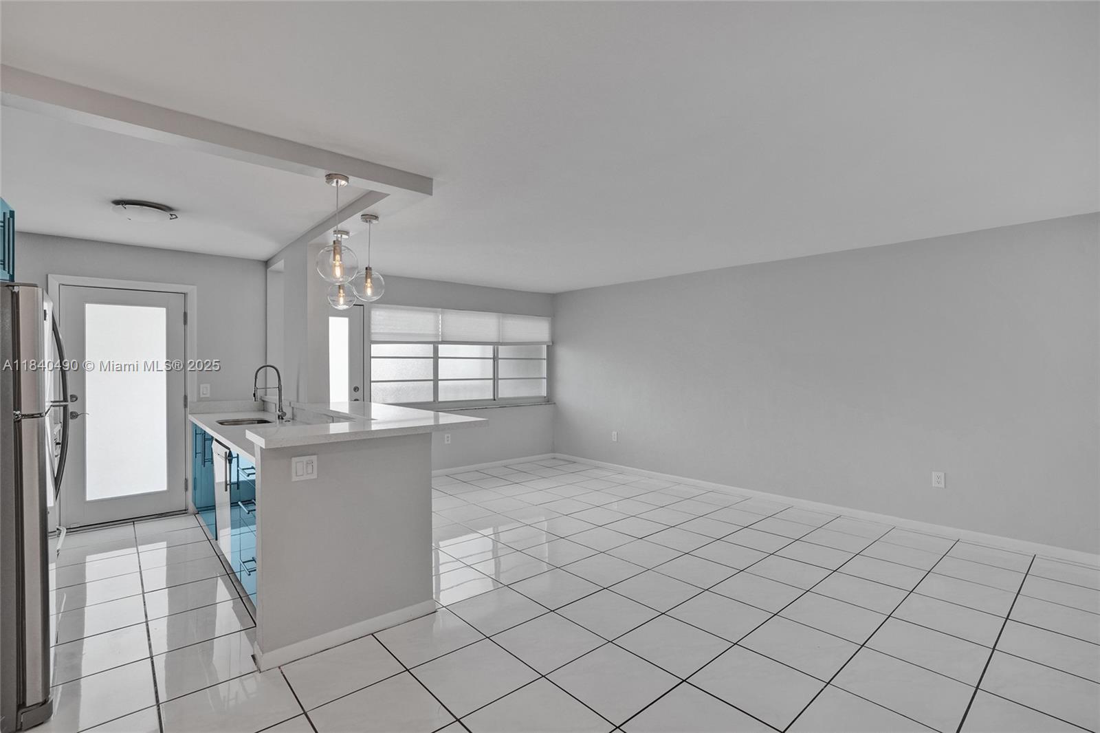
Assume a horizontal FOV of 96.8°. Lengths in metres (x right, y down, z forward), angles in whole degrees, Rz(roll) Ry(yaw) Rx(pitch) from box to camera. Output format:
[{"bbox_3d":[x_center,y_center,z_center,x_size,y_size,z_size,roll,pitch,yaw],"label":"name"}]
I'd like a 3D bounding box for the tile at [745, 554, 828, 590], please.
[{"bbox_3d":[1.604,1.379,3.287,0.430,0.010,0.430,0,0,-41],"label":"tile"}]

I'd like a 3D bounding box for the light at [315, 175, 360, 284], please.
[{"bbox_3d":[-1.085,-0.689,2.493,0.200,0.545,0.200,0,0,-41],"label":"light"}]

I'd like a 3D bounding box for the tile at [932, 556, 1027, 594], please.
[{"bbox_3d":[2.851,1.379,3.250,0.430,0.010,0.430,0,0,-41],"label":"tile"}]

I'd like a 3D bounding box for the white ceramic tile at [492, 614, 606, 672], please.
[{"bbox_3d":[-0.006,1.426,2.540,0.443,0.010,0.443,0,0,-41],"label":"white ceramic tile"}]

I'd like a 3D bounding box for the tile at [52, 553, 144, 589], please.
[{"bbox_3d":[-3.106,1.404,3.354,0.427,0.010,0.427,0,0,-41],"label":"tile"}]

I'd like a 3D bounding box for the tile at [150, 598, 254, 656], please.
[{"bbox_3d":[-1.903,1.409,2.666,0.427,0.010,0.427,0,0,-41],"label":"tile"}]

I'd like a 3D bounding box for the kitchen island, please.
[{"bbox_3d":[-1.907,0.881,3.864,1.250,1.070,3.350,0,-1,-41],"label":"kitchen island"}]

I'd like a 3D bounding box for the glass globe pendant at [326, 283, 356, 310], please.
[{"bbox_3d":[-1.502,-0.512,3.530,0.207,0.210,0.207,0,0,0],"label":"glass globe pendant"}]

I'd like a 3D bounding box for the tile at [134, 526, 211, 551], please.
[{"bbox_3d":[-3.025,1.379,3.905,0.430,0.010,0.430,0,0,-41],"label":"tile"}]

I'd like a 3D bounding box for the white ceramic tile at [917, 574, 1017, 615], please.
[{"bbox_3d":[2.586,1.416,3.045,0.443,0.010,0.443,0,0,-41],"label":"white ceramic tile"}]

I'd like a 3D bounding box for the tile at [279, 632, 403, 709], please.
[{"bbox_3d":[-0.962,1.408,2.273,0.445,0.010,0.445,0,-1,-41],"label":"tile"}]

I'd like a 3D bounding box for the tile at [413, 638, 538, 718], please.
[{"bbox_3d":[-0.344,1.411,2.240,0.427,0.010,0.427,0,0,-41],"label":"tile"}]

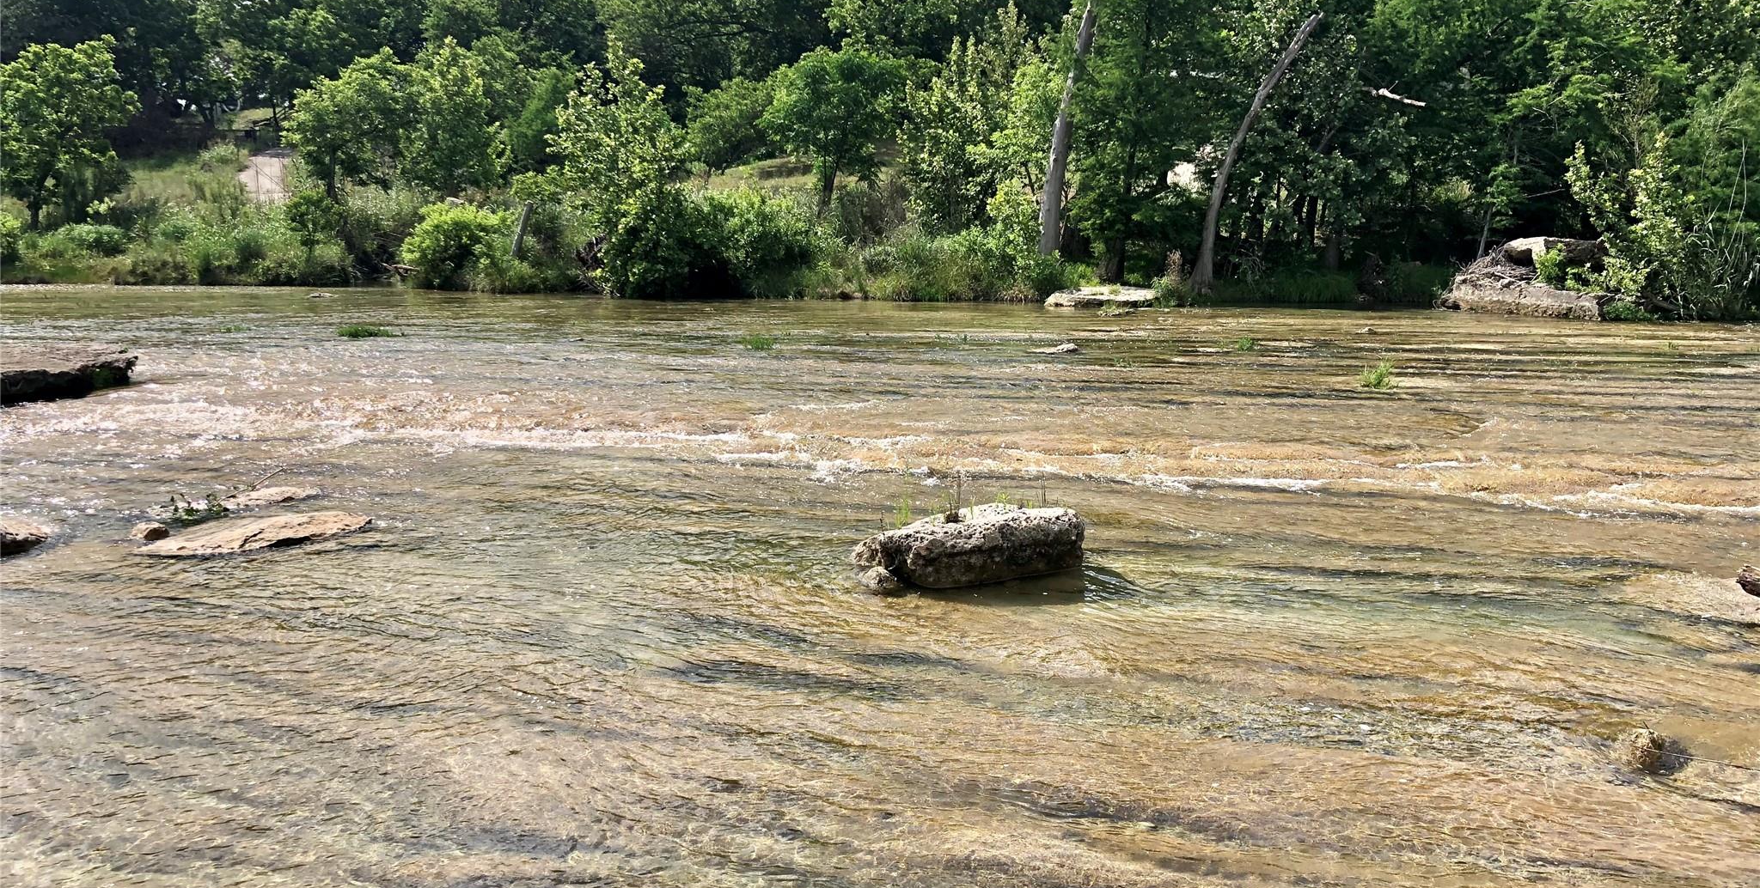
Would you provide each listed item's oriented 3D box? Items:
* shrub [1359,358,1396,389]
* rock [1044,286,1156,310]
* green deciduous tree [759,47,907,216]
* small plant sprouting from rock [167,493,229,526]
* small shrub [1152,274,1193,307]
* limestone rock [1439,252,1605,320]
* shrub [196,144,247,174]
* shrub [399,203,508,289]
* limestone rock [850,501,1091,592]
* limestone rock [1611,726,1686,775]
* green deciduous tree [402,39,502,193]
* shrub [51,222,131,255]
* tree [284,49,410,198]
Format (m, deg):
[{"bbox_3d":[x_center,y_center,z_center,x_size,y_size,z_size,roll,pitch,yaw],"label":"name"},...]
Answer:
[{"bbox_3d":[4.760,-0.678,13.652,0.320,0.270,0.290,3,9,19],"label":"shrub"},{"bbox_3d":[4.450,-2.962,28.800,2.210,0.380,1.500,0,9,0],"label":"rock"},{"bbox_3d":[-1.197,-8.237,37.000,3.640,4.360,3.400,0,9,-2],"label":"green deciduous tree"},{"bbox_3d":[-3.770,0.364,7.893,0.320,0.130,0.230,-4,9,-24],"label":"small plant sprouting from rock"},{"bbox_3d":[5.863,-3.069,28.500,0.780,0.640,0.750,2,9,11],"label":"small shrub"},{"bbox_3d":[11.600,-2.932,25.751,2.750,1.100,1.700,5,10,30],"label":"limestone rock"},{"bbox_3d":[-23.155,-10.020,50.000,1.700,1.030,1.500,-4,10,-24],"label":"shrub"},{"bbox_3d":[-10.180,-4.745,34.000,2.540,1.970,2.300,-3,9,-16],"label":"shrub"},{"bbox_3d":[0.415,0.472,6.746,1.040,0.250,0.420,-4,10,-26],"label":"limestone rock"},{"bbox_3d":[2.310,0.910,4.314,0.180,0.110,0.150,5,10,29],"label":"limestone rock"},{"bbox_3d":[-12.950,-9.661,42.837,2.950,4.600,2.900,-3,9,-17],"label":"green deciduous tree"},{"bbox_3d":[-21.103,-5.468,38.000,2.120,0.920,1.500,-5,10,-28],"label":"shrub"},{"bbox_3d":[-16.100,-9.512,42.860,3.700,4.400,3.500,-3,9,-21],"label":"tree"}]

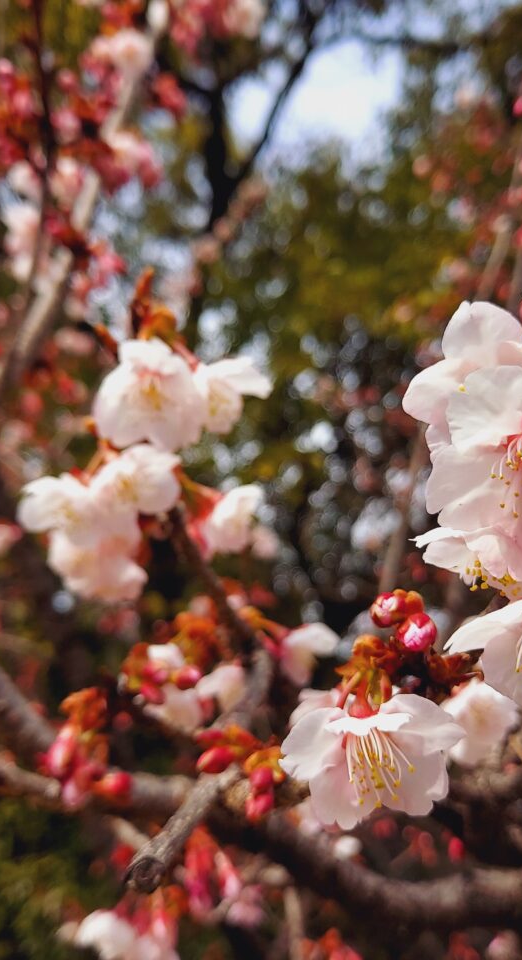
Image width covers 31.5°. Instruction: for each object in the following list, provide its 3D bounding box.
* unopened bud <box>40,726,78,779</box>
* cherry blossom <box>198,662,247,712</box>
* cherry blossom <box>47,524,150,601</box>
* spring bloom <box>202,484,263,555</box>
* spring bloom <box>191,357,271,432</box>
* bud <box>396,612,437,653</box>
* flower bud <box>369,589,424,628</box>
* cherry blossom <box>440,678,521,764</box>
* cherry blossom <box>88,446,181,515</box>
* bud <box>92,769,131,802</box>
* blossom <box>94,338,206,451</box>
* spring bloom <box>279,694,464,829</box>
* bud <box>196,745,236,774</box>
[{"bbox_3d":[-0.059,0.080,0.270,0.009,0.015,0.009,21,-6,0],"label":"unopened bud"},{"bbox_3d":[-0.013,0.067,0.300,0.017,0.017,0.016,-3,30,16],"label":"cherry blossom"},{"bbox_3d":[-0.053,0.026,0.300,0.033,0.027,0.022,0,24,0],"label":"cherry blossom"},{"bbox_3d":[-0.012,0.010,0.275,0.020,0.022,0.022,37,4,39],"label":"spring bloom"},{"bbox_3d":[-0.011,-0.027,0.275,0.018,0.026,0.026,38,0,34],"label":"spring bloom"},{"bbox_3d":[0.028,0.027,0.166,0.007,0.007,0.009,-3,17,13],"label":"bud"},{"bbox_3d":[0.025,0.024,0.169,0.007,0.007,0.010,-11,2,38],"label":"flower bud"},{"bbox_3d":[0.059,0.066,0.250,0.024,0.024,0.019,7,20,-32],"label":"cherry blossom"},{"bbox_3d":[-0.035,-0.002,0.270,0.026,0.024,0.017,-3,23,8],"label":"cherry blossom"},{"bbox_3d":[-0.043,0.089,0.270,0.011,0.009,0.009,12,0,12],"label":"bud"},{"bbox_3d":[-0.033,-0.025,0.270,0.031,0.030,0.017,1,25,-2],"label":"blossom"},{"bbox_3d":[0.021,0.053,0.175,0.035,0.023,0.020,1,23,-3],"label":"spring bloom"},{"bbox_3d":[-0.010,0.059,0.195,0.009,0.006,0.006,-21,-5,-24],"label":"bud"}]

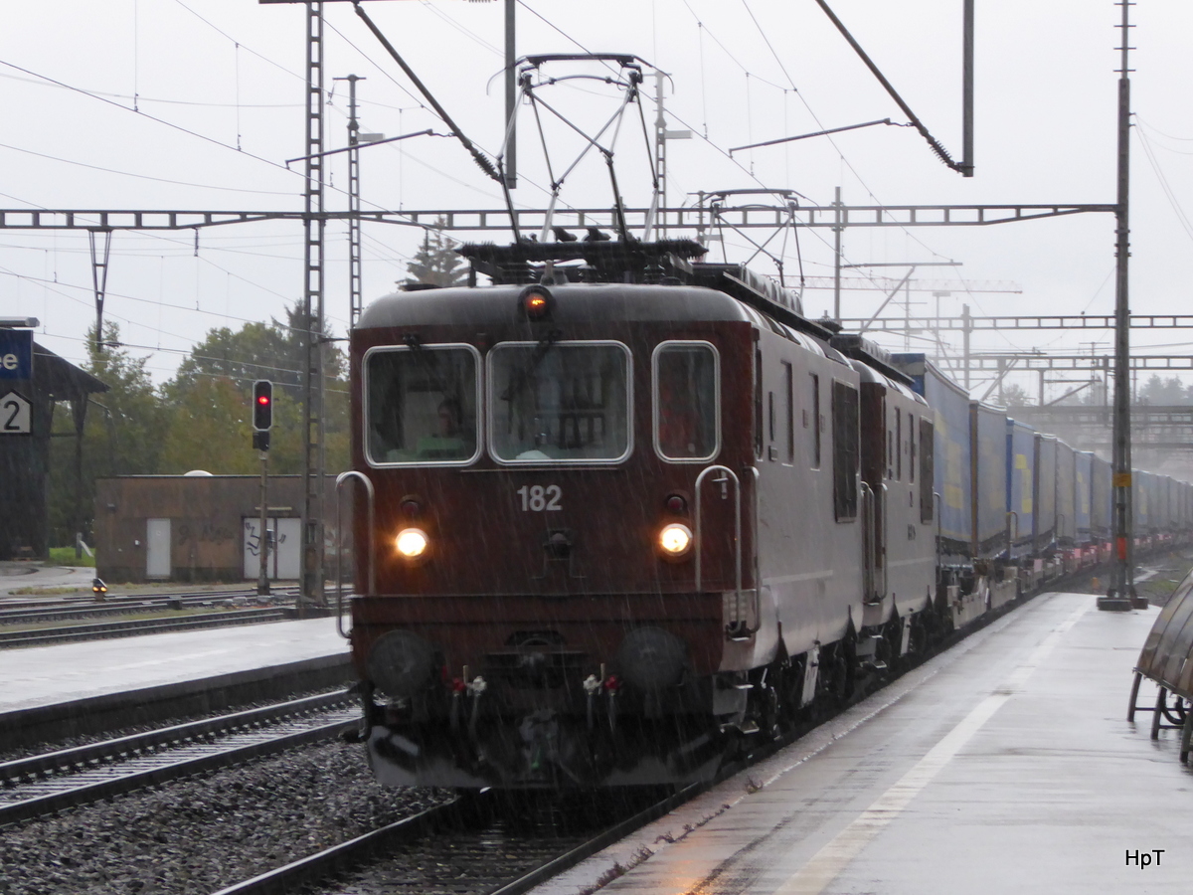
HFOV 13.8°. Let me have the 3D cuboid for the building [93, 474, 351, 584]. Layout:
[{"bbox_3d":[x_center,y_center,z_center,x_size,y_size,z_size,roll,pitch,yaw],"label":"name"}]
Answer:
[{"bbox_3d":[-12.200,2.900,173.000,9.600,3.750,6.500,0,-1,5],"label":"building"}]

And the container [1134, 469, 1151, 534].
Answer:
[{"bbox_3d":[23.900,2.520,226.000,2.550,2.700,13.600,0,-1,8],"label":"container"}]

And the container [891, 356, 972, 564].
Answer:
[{"bbox_3d":[3.960,0.250,72.900,2.550,2.750,13.600,0,-1,7],"label":"container"}]

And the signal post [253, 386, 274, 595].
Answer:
[{"bbox_3d":[-9.480,1.170,140.000,0.550,6.150,0.450,0,-1,4],"label":"signal post"}]

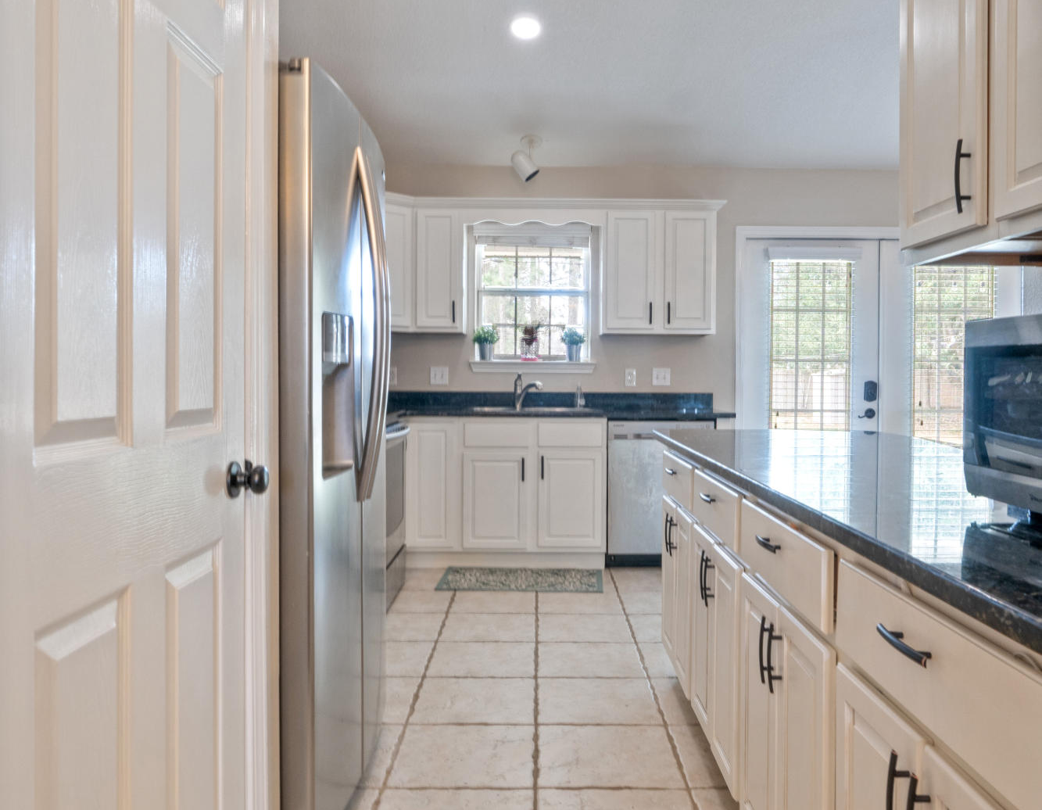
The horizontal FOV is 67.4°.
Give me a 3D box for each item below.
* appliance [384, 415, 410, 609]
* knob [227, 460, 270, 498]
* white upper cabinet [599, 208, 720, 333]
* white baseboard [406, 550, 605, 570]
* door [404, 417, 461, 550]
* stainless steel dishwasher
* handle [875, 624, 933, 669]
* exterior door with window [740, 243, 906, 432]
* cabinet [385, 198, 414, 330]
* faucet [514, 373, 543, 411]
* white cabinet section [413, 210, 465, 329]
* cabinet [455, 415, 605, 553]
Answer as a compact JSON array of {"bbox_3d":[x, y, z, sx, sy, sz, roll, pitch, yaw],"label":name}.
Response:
[{"bbox_3d":[-0.930,0.510,3.740,0.680,0.930,0.760,0,1,1],"label":"appliance"},{"bbox_3d":[-0.491,0.134,1.410,0.066,0.066,0.066,0,2,1],"label":"knob"},{"bbox_3d":[0.833,-0.819,4.860,0.700,0.775,0.330,0,2,1],"label":"white upper cabinet"},{"bbox_3d":[-0.088,0.893,4.490,1.140,0.100,0.020,0,2,1],"label":"white baseboard"},{"bbox_3d":[-0.497,0.452,4.420,0.310,0.710,0.022,0,1,1],"label":"door"},{"bbox_3d":[0.805,0.505,4.720,0.605,0.860,0.600,0,1,1],"label":"stainless steel dishwasher"},{"bbox_3d":[0.479,0.299,0.975,0.033,0.013,0.127,0,2,1],"label":"handle"},{"bbox_3d":[1.910,-0.080,5.130,0.870,2.000,0.050,0,1,1],"label":"exterior door with window"},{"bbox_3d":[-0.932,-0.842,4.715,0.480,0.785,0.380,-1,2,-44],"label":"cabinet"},{"bbox_3d":[0.045,-0.080,4.780,0.080,0.240,0.210,-1,2,-37],"label":"faucet"},{"bbox_3d":[-0.488,-0.819,4.865,0.296,0.754,0.310,0,1,1],"label":"white cabinet section"},{"bbox_3d":[0.058,0.445,4.720,0.836,0.775,0.600,0,2,1],"label":"cabinet"}]

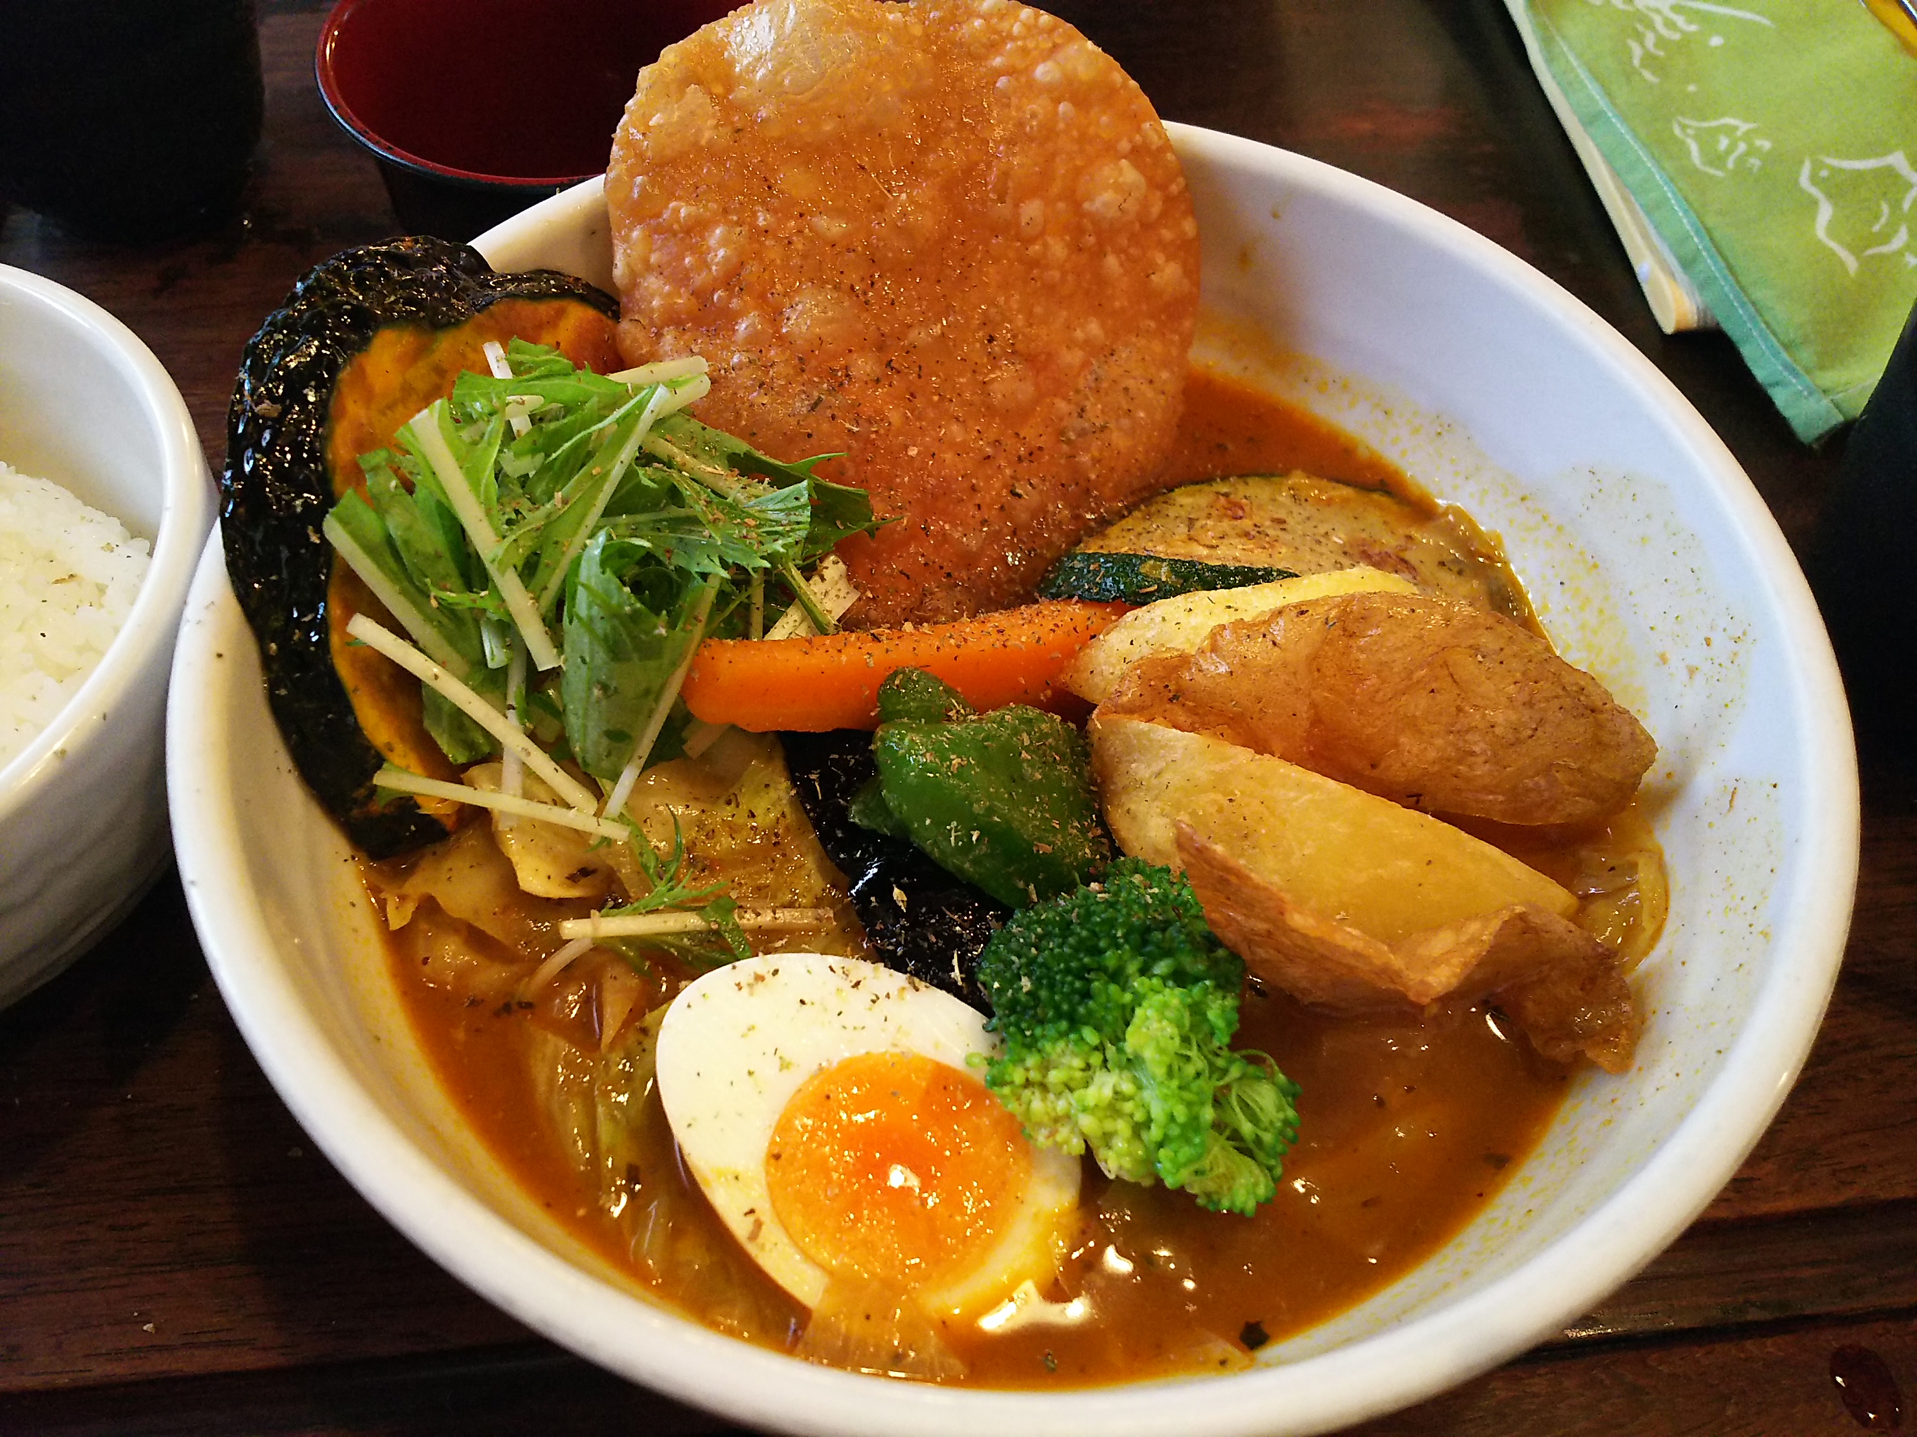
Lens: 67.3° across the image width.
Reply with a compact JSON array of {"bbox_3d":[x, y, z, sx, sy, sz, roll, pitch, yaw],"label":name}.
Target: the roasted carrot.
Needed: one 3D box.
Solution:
[{"bbox_3d":[-0.006,-0.008,0.214,0.068,0.015,0.016,-5,56,-5],"label":"roasted carrot"}]

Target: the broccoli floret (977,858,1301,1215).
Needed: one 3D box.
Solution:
[{"bbox_3d":[0.022,0.040,0.180,0.040,0.035,0.039,1,56,-1],"label":"broccoli floret"}]

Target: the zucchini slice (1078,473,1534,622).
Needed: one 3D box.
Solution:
[{"bbox_3d":[0.055,-0.020,0.233,0.076,0.012,0.048,5,55,-5],"label":"zucchini slice"}]

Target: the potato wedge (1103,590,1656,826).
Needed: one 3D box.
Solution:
[{"bbox_3d":[0.062,0.000,0.208,0.081,0.026,0.030,5,55,-6],"label":"potato wedge"}]

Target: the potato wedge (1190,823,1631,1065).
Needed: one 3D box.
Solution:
[{"bbox_3d":[0.059,0.031,0.193,0.061,0.022,0.025,20,57,5],"label":"potato wedge"}]

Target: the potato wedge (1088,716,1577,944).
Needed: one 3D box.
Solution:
[{"bbox_3d":[0.053,0.017,0.202,0.071,0.023,0.027,16,56,-4],"label":"potato wedge"}]

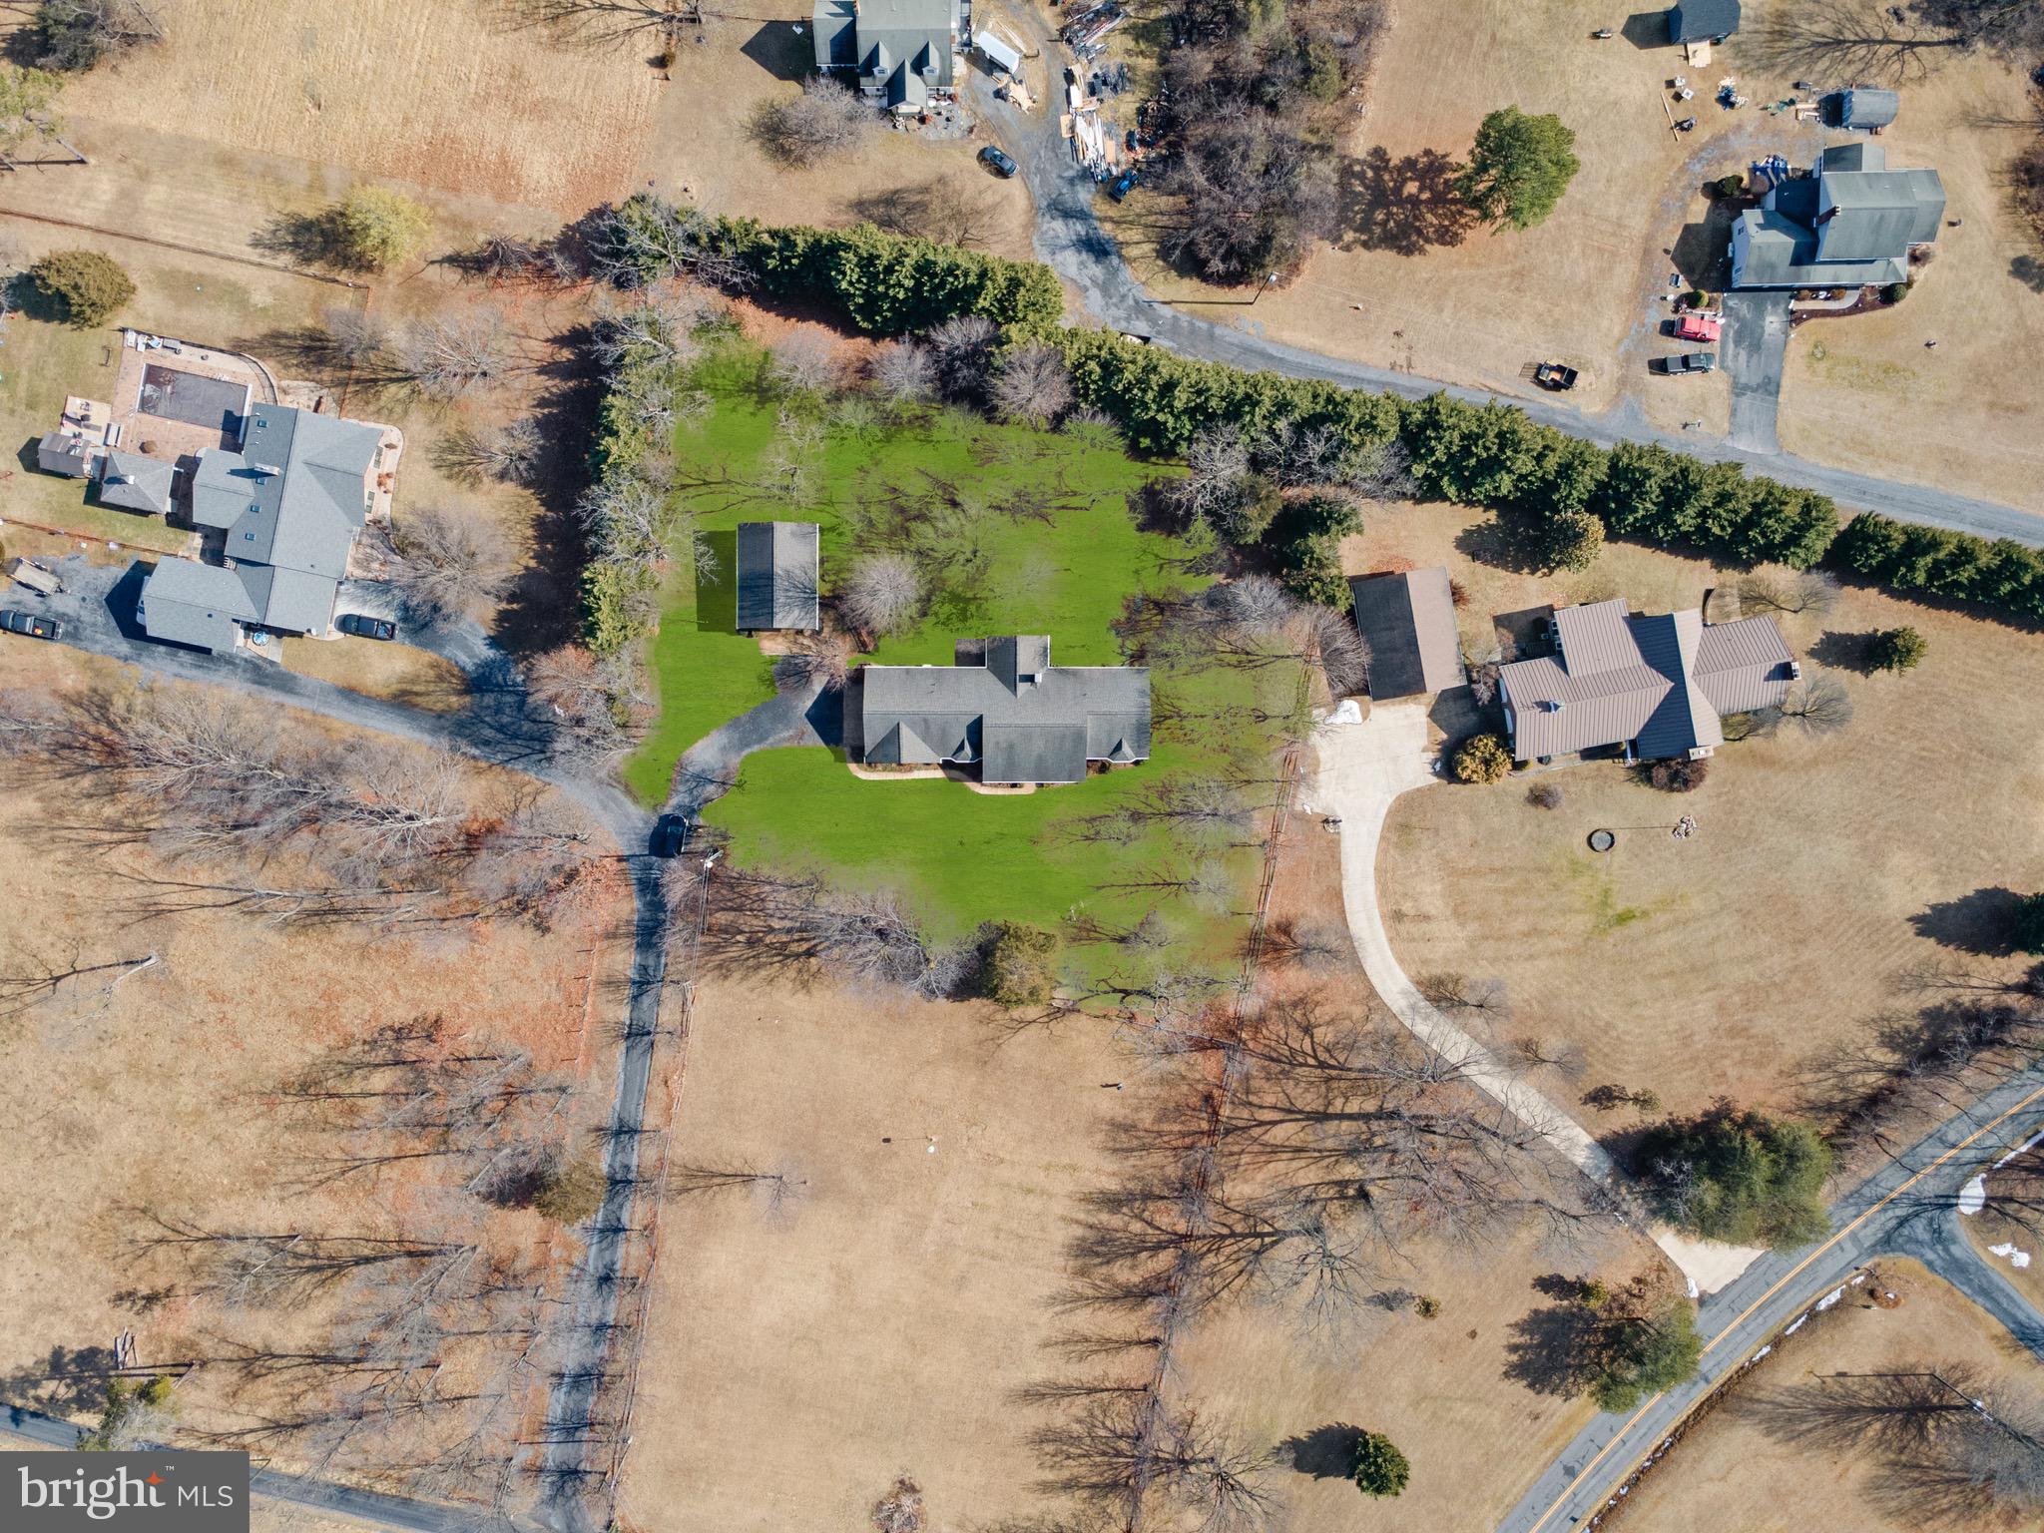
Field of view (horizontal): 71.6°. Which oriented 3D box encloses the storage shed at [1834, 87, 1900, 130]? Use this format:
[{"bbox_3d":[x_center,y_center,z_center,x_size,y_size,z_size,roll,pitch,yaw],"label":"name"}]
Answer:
[{"bbox_3d":[90.227,-70.135,150.731,4.620,2.600,3.520,0,93,0],"label":"storage shed"}]

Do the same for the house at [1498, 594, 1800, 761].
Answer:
[{"bbox_3d":[67.364,-9.169,151.342,31.130,6.800,18.350,-10,93,0],"label":"house"}]

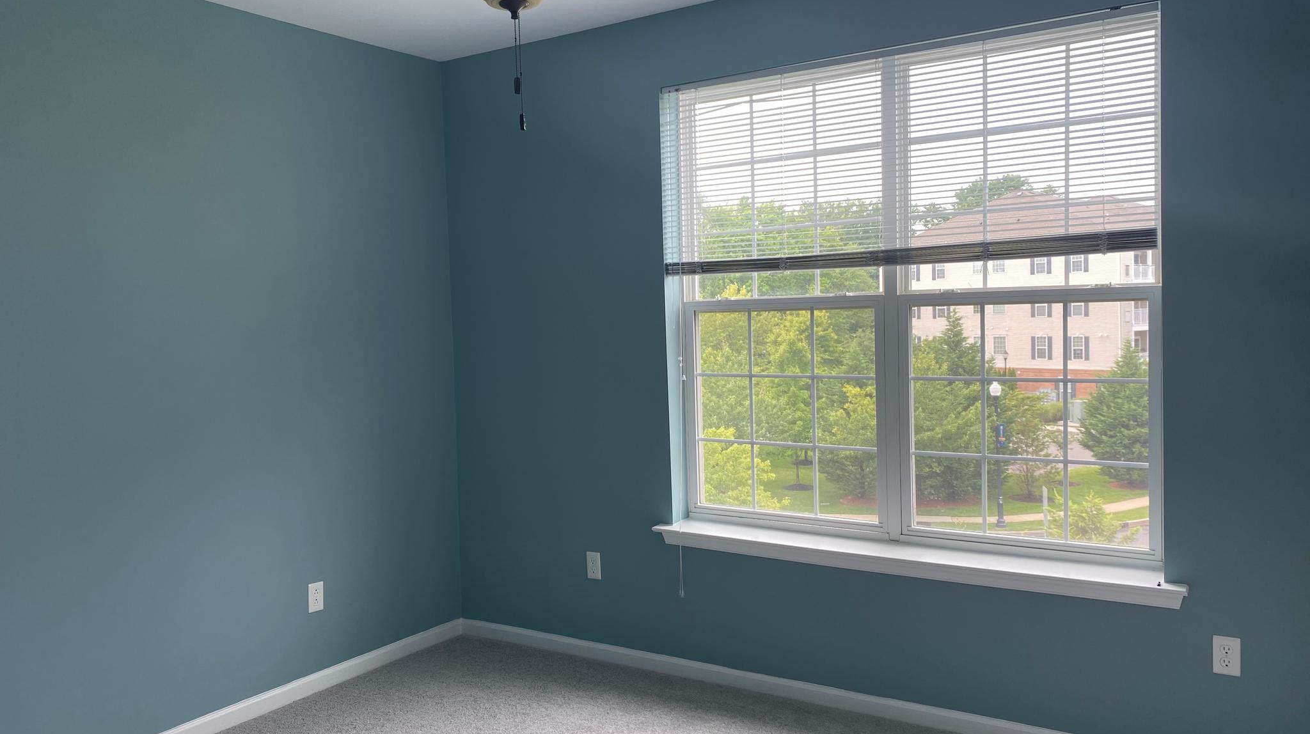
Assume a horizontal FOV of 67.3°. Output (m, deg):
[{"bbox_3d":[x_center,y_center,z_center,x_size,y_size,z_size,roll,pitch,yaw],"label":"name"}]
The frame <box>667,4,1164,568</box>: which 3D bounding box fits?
[{"bbox_3d":[0.843,-0.237,3.572,1.804,1.767,0.130,1,4,33],"label":"frame"}]

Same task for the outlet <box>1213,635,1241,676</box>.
[{"bbox_3d":[1.729,0.876,2.976,0.070,0.115,0.008,1,4,33],"label":"outlet"}]

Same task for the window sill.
[{"bbox_3d":[0.849,0.695,3.587,1.934,0.076,0.175,1,4,33],"label":"window sill"}]

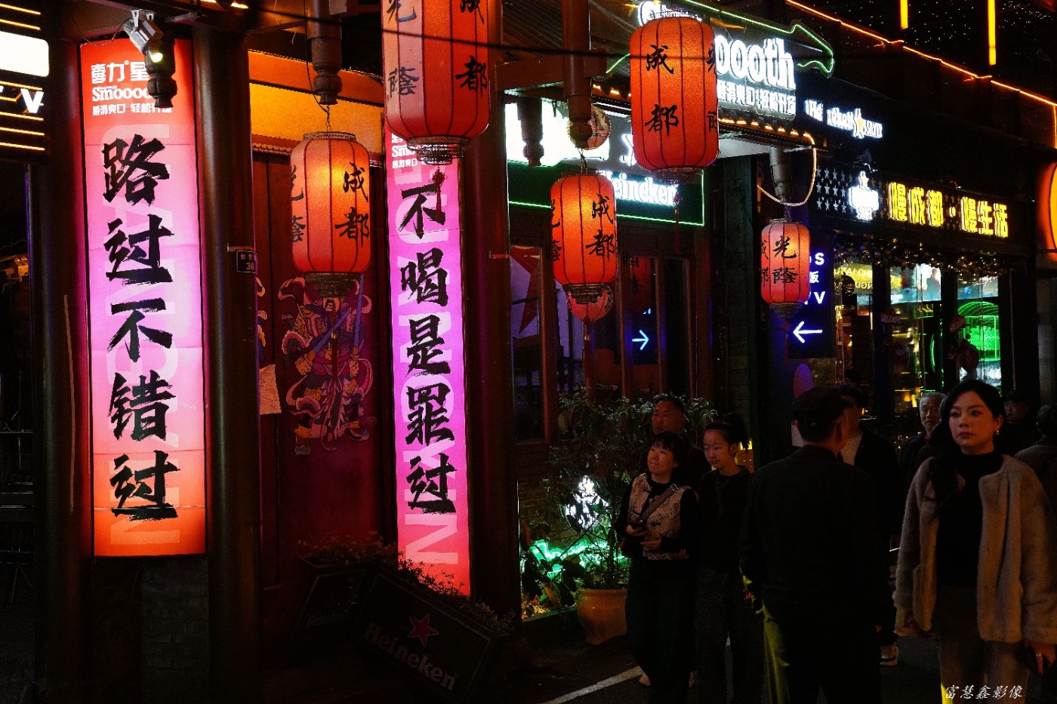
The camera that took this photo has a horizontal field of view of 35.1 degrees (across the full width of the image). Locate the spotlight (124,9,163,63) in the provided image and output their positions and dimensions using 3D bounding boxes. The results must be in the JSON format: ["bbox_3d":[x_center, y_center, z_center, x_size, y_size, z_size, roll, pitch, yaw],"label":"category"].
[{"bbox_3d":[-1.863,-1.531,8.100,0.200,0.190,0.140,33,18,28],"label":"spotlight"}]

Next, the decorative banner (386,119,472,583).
[{"bbox_3d":[-0.653,-0.032,10.800,0.585,3.100,0.080,-2,0,33],"label":"decorative banner"}]

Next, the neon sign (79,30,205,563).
[{"bbox_3d":[-1.980,-0.278,8.600,0.590,2.630,0.080,-2,0,4],"label":"neon sign"}]

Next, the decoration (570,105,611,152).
[{"bbox_3d":[0.419,-1.525,11.400,0.300,0.300,0.300,-2,0,0],"label":"decoration"}]

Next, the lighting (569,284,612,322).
[{"bbox_3d":[0.425,-0.352,11.400,0.300,0.300,0.300,-2,0,0],"label":"lighting"}]

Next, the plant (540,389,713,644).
[{"bbox_3d":[0.652,1.079,11.150,1.100,1.640,1.000,-2,0,0],"label":"plant"}]

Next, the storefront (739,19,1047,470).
[{"bbox_3d":[4.157,-0.759,19.815,1.300,5.200,8.570,-2,0,33],"label":"storefront"}]

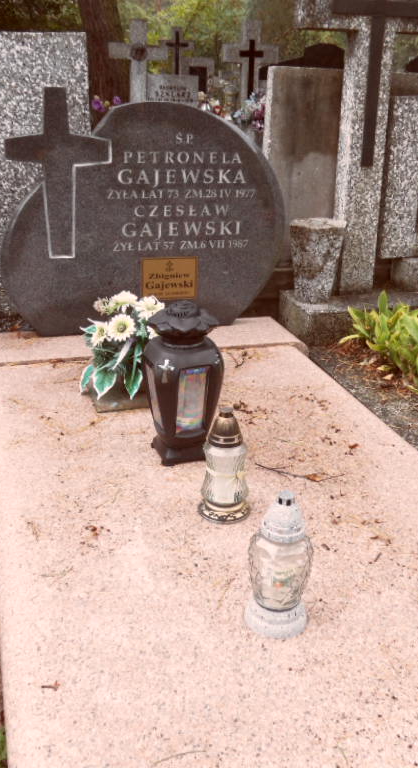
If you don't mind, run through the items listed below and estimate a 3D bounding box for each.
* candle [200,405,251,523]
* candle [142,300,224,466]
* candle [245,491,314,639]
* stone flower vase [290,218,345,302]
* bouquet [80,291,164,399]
[{"bbox_3d":[0.032,0.150,1.365,0.099,0.225,0.099,0,23,0],"label":"candle"},{"bbox_3d":[-0.050,-0.008,1.556,0.150,0.342,0.150,-5,25,-15],"label":"candle"},{"bbox_3d":[0.111,0.269,1.073,0.103,0.240,0.103,1,24,-1],"label":"candle"},{"bbox_3d":[0.402,-0.460,2.674,0.208,0.285,0.208,-5,21,-16],"label":"stone flower vase"},{"bbox_3d":[-0.222,-0.103,1.800,0.195,0.225,0.180,-5,25,-15],"label":"bouquet"}]

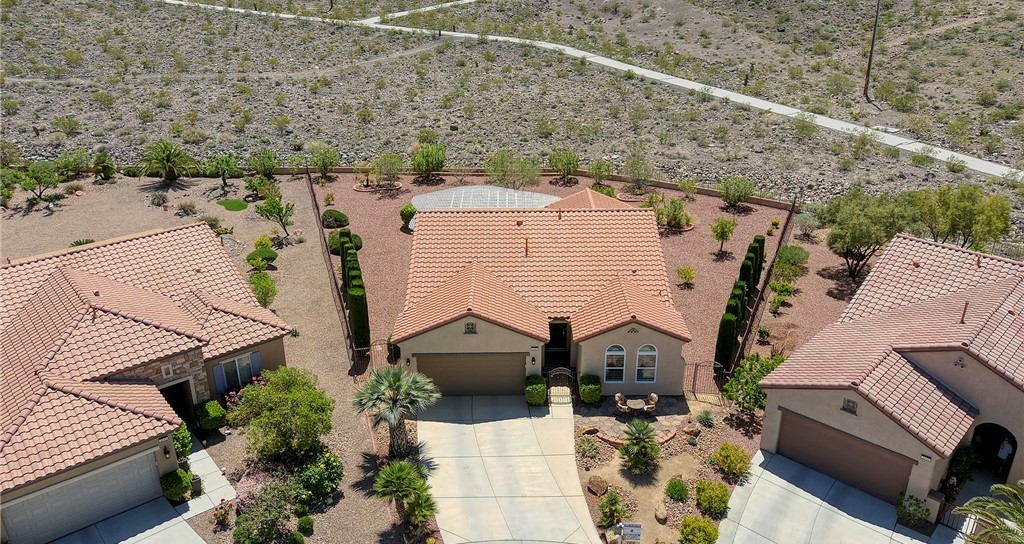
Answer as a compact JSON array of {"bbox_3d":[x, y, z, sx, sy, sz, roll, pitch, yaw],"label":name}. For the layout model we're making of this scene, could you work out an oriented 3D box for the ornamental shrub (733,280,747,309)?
[{"bbox_3d":[11.620,1.880,39.550,0.700,2.800,0.700,0,23,0],"label":"ornamental shrub"}]

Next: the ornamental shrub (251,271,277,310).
[{"bbox_3d":[-13.933,1.042,43.228,1.460,2.108,1.460,0,24,0],"label":"ornamental shrub"}]

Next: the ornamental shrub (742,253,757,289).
[{"bbox_3d":[12.986,0.505,42.385,0.740,3.100,0.740,0,24,0],"label":"ornamental shrub"}]

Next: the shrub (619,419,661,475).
[{"bbox_3d":[4.909,6.724,29.644,1.600,2.150,1.600,0,23,0],"label":"shrub"}]

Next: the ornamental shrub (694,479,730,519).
[{"bbox_3d":[7.321,8.254,27.986,1.240,1.170,1.240,0,24,0],"label":"ornamental shrub"}]

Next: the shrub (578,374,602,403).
[{"bbox_3d":[3.487,5.225,33.956,0.930,1.050,0.900,0,22,0],"label":"shrub"}]

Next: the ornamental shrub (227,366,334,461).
[{"bbox_3d":[-9.404,5.720,31.391,4.200,3.150,4.200,0,23,0],"label":"ornamental shrub"}]

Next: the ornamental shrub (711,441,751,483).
[{"bbox_3d":[8.509,7.290,29.745,1.380,1.200,1.380,0,22,0],"label":"ornamental shrub"}]

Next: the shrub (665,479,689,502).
[{"bbox_3d":[6.161,8.149,28.681,0.860,0.740,0.860,0,24,0],"label":"shrub"}]

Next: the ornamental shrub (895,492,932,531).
[{"bbox_3d":[14.405,8.520,27.572,1.034,1.179,1.034,0,24,0],"label":"ornamental shrub"}]

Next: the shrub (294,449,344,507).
[{"bbox_3d":[-7.178,7.659,28.568,1.880,1.800,1.900,0,23,0],"label":"shrub"}]

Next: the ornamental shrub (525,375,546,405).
[{"bbox_3d":[1.067,5.245,33.937,0.940,1.050,0.920,0,22,0],"label":"ornamental shrub"}]

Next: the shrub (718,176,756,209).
[{"bbox_3d":[17.212,-6.147,58.770,2.620,2.150,2.620,0,24,0],"label":"shrub"}]

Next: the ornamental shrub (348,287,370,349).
[{"bbox_3d":[-7.581,2.363,38.469,0.820,3.000,0.820,0,23,0],"label":"ornamental shrub"}]

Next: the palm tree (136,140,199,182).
[{"bbox_3d":[-31.729,-10.095,70.164,5.200,3.500,5.200,0,22,0],"label":"palm tree"}]

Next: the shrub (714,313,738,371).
[{"bbox_3d":[9.845,3.429,35.558,0.870,3.220,0.870,0,24,0],"label":"shrub"}]

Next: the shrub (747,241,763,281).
[{"bbox_3d":[13.864,-0.114,44.408,0.730,2.950,0.730,0,22,0],"label":"shrub"}]

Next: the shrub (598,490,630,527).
[{"bbox_3d":[3.626,8.482,27.505,1.120,1.200,1.120,0,24,0],"label":"shrub"}]

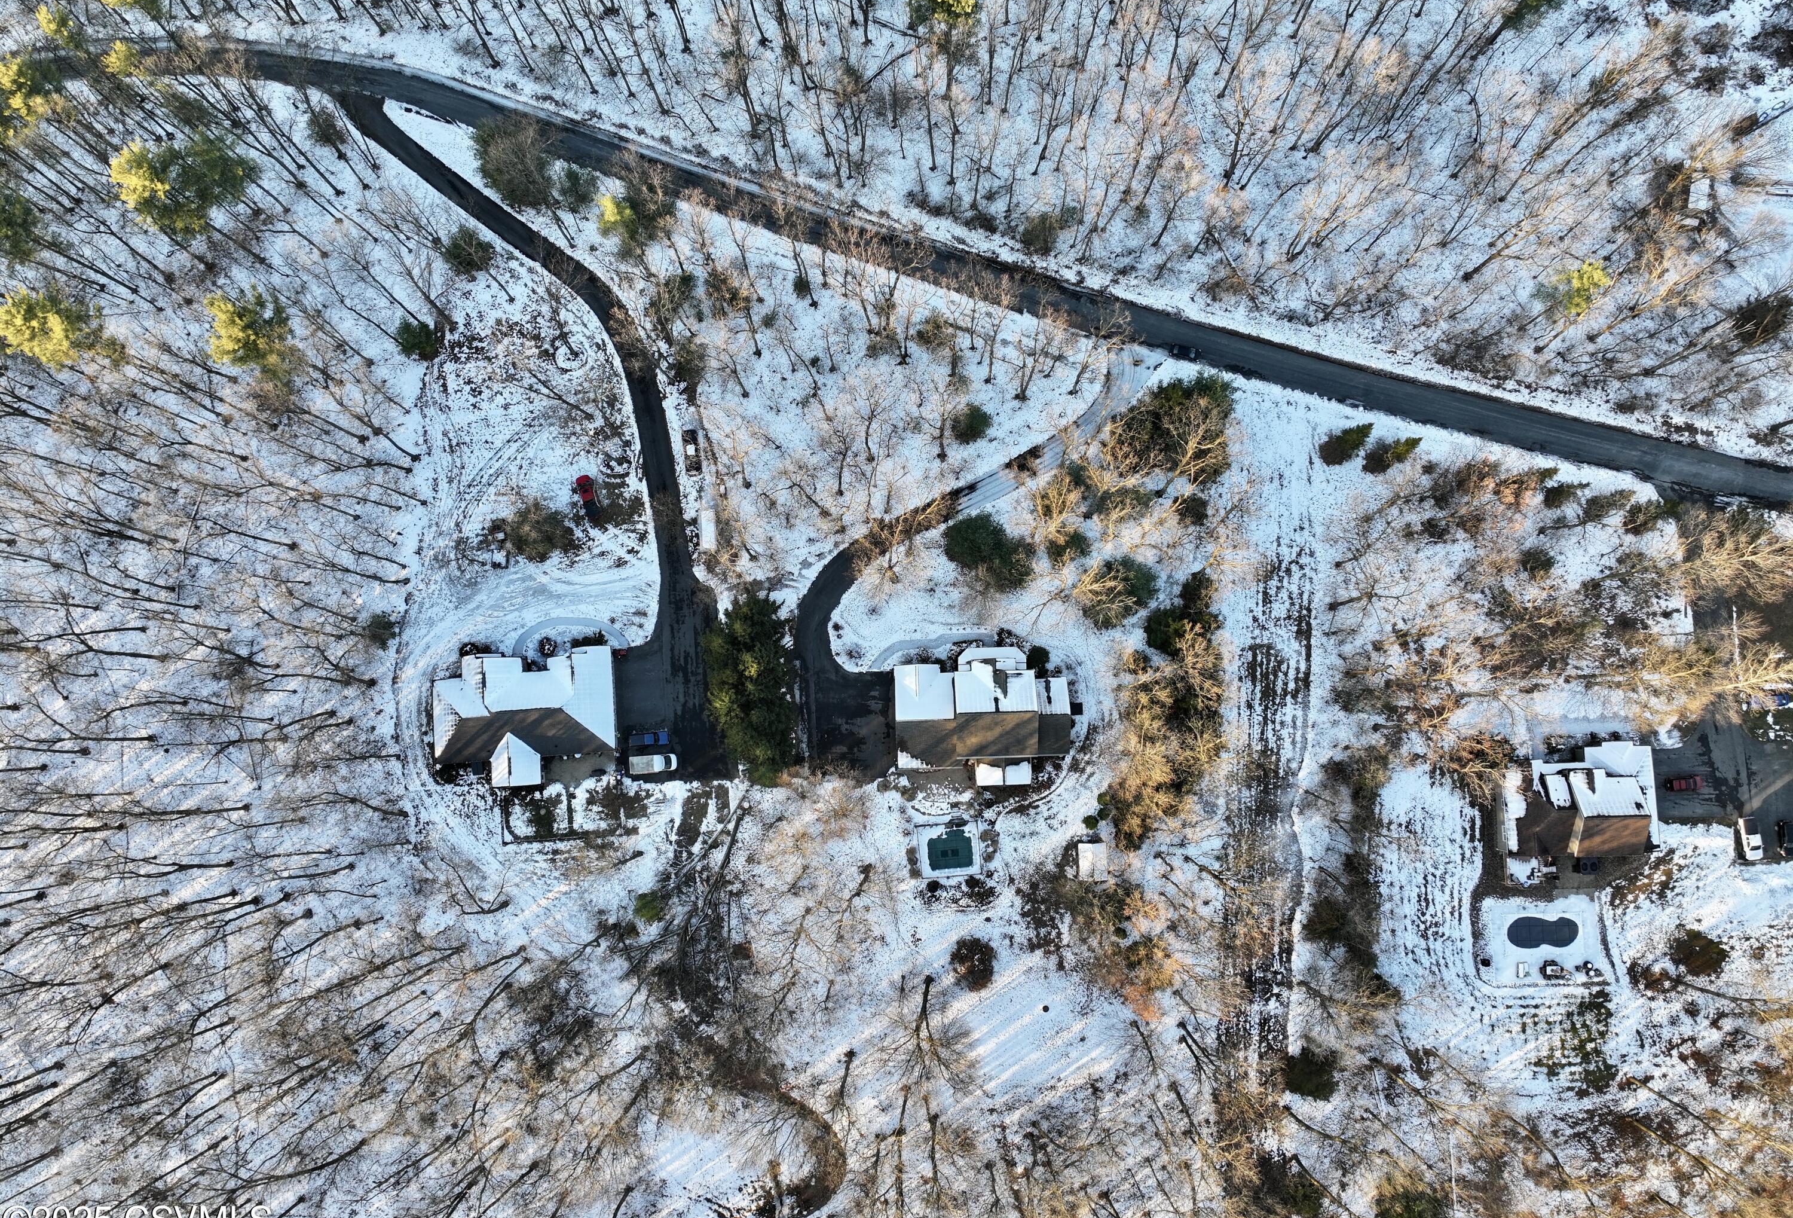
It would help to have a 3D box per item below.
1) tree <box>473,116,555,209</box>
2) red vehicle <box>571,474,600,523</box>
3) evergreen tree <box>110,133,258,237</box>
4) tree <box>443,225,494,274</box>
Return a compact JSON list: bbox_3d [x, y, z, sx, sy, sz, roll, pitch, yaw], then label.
[{"bbox_3d":[-47.780,-54.520,156.180,8.600,15.000,8.600,0,85,1],"label":"tree"},{"bbox_3d":[-39.160,-14.070,157.460,1.950,1.800,5.700,-19,85,-1],"label":"red vehicle"},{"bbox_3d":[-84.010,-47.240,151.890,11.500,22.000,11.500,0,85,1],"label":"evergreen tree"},{"bbox_3d":[-54.680,-44.820,158.380,6.200,9.000,6.200,0,85,1],"label":"tree"}]

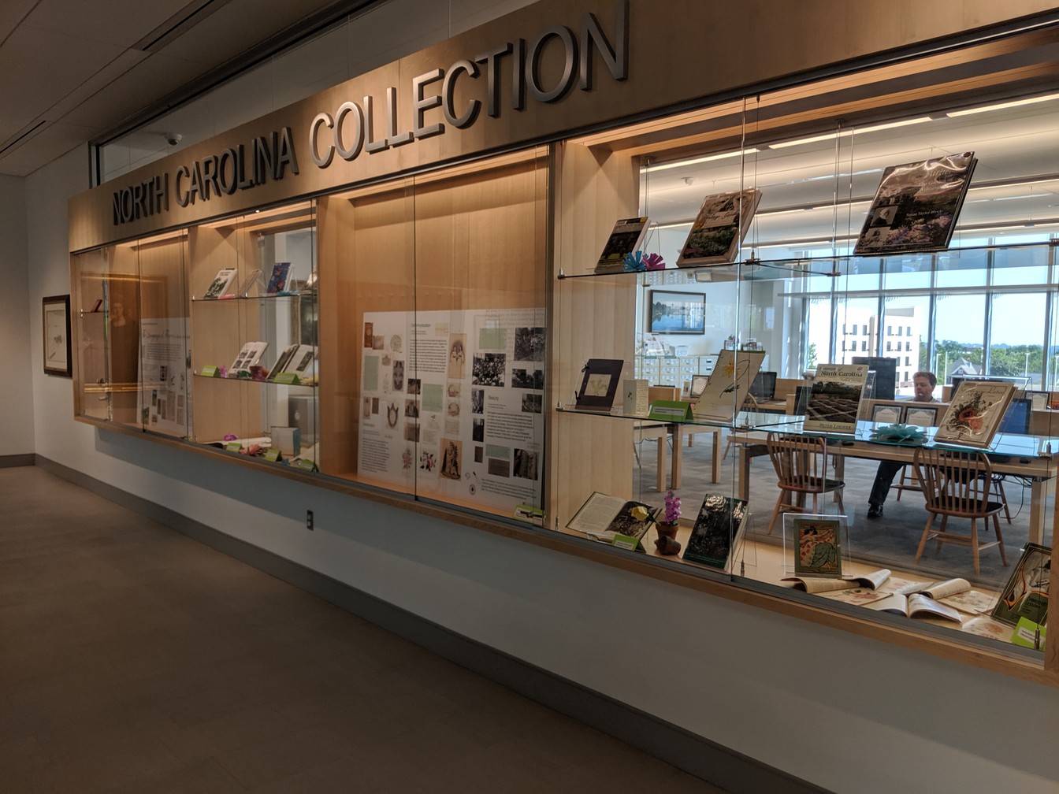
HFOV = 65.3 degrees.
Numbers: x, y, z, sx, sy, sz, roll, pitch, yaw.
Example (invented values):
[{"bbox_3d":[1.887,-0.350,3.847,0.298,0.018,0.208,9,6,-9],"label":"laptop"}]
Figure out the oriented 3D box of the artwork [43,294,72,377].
[{"bbox_3d":[-4.968,-0.639,8.686,0.032,0.827,0.959,-4,6,-43],"label":"artwork"}]

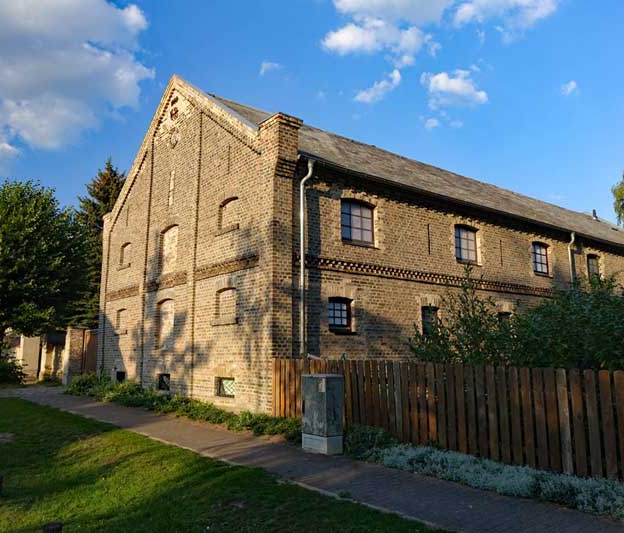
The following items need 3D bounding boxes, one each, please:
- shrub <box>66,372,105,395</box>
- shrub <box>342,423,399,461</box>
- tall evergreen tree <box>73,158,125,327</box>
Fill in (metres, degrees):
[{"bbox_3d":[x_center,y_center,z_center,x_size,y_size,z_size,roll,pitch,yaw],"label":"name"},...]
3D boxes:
[{"bbox_3d":[-7.778,4.068,18.499,0.850,0.650,1.600,7,-12,-38],"label":"shrub"},{"bbox_3d":[0.846,2.450,7.685,0.700,0.440,0.850,7,-12,-38],"label":"shrub"},{"bbox_3d":[-10.569,-0.079,27.222,5.000,11.600,5.000,4,-10,-21],"label":"tall evergreen tree"}]

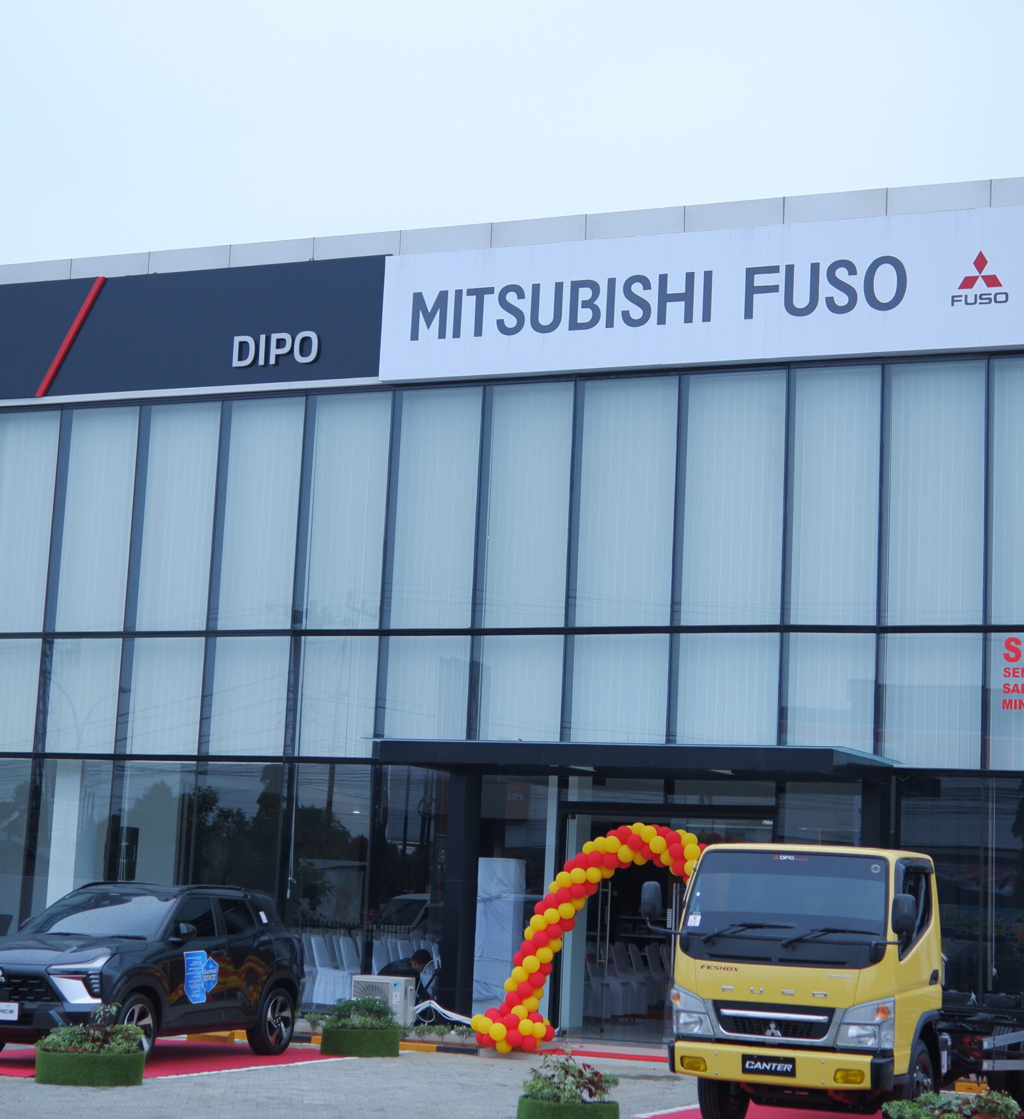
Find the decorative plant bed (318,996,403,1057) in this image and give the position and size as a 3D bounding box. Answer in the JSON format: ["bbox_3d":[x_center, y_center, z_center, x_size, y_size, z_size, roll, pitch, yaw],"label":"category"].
[{"bbox_3d":[-1.559,4.792,24.000,0.840,0.590,0.840,3,-9,0],"label":"decorative plant bed"}]

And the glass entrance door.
[{"bbox_3d":[1.723,4.040,25.810,2.500,2.450,0.140,-1,-10,23],"label":"glass entrance door"}]

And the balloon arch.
[{"bbox_3d":[1.380,4.076,24.791,3.800,2.450,0.600,-1,-10,23],"label":"balloon arch"}]

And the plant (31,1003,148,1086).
[{"bbox_3d":[-3.432,3.956,19.061,0.870,0.620,0.870,4,-9,-9],"label":"plant"}]

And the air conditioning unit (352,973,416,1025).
[{"bbox_3d":[-1.453,4.997,26.311,0.670,0.560,0.290,-1,-10,23],"label":"air conditioning unit"}]

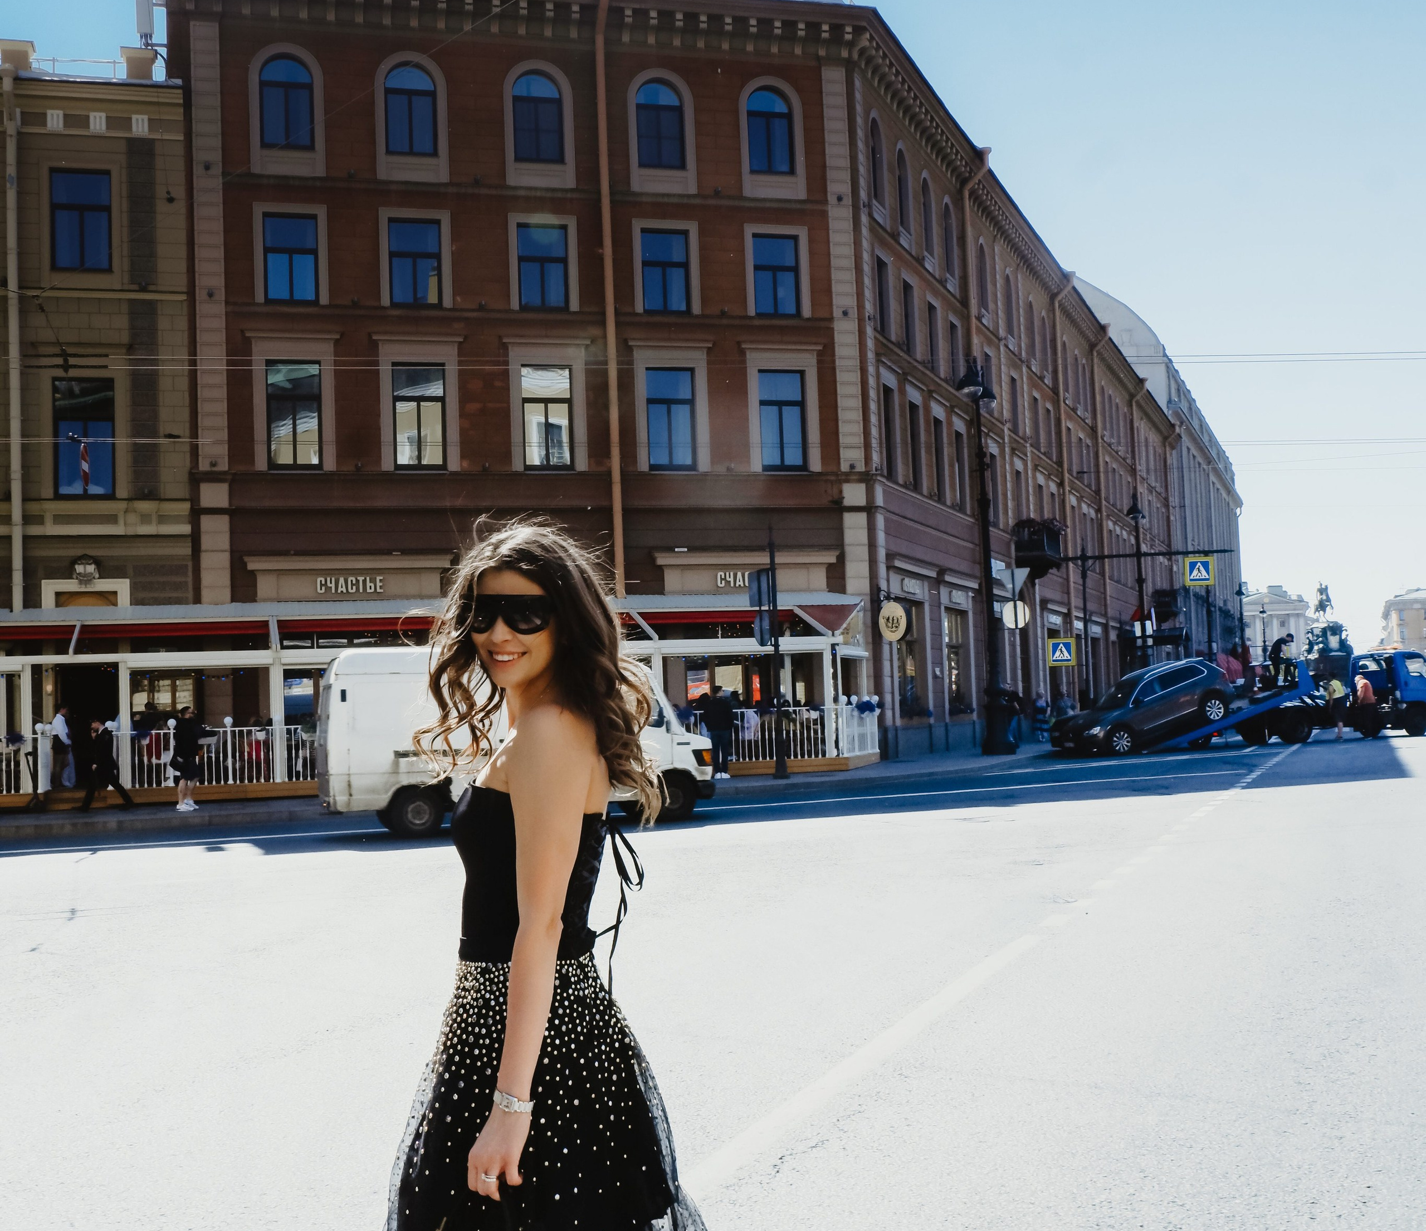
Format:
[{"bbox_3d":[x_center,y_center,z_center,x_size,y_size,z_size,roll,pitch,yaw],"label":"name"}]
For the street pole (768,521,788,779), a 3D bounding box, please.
[{"bbox_3d":[1.207,0.661,29.954,0.300,4.780,0.300,-1,-4,-15],"label":"street pole"}]

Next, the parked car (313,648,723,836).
[{"bbox_3d":[-2.673,1.682,21.840,5.200,2.360,1.970,-1,-4,-18],"label":"parked car"}]

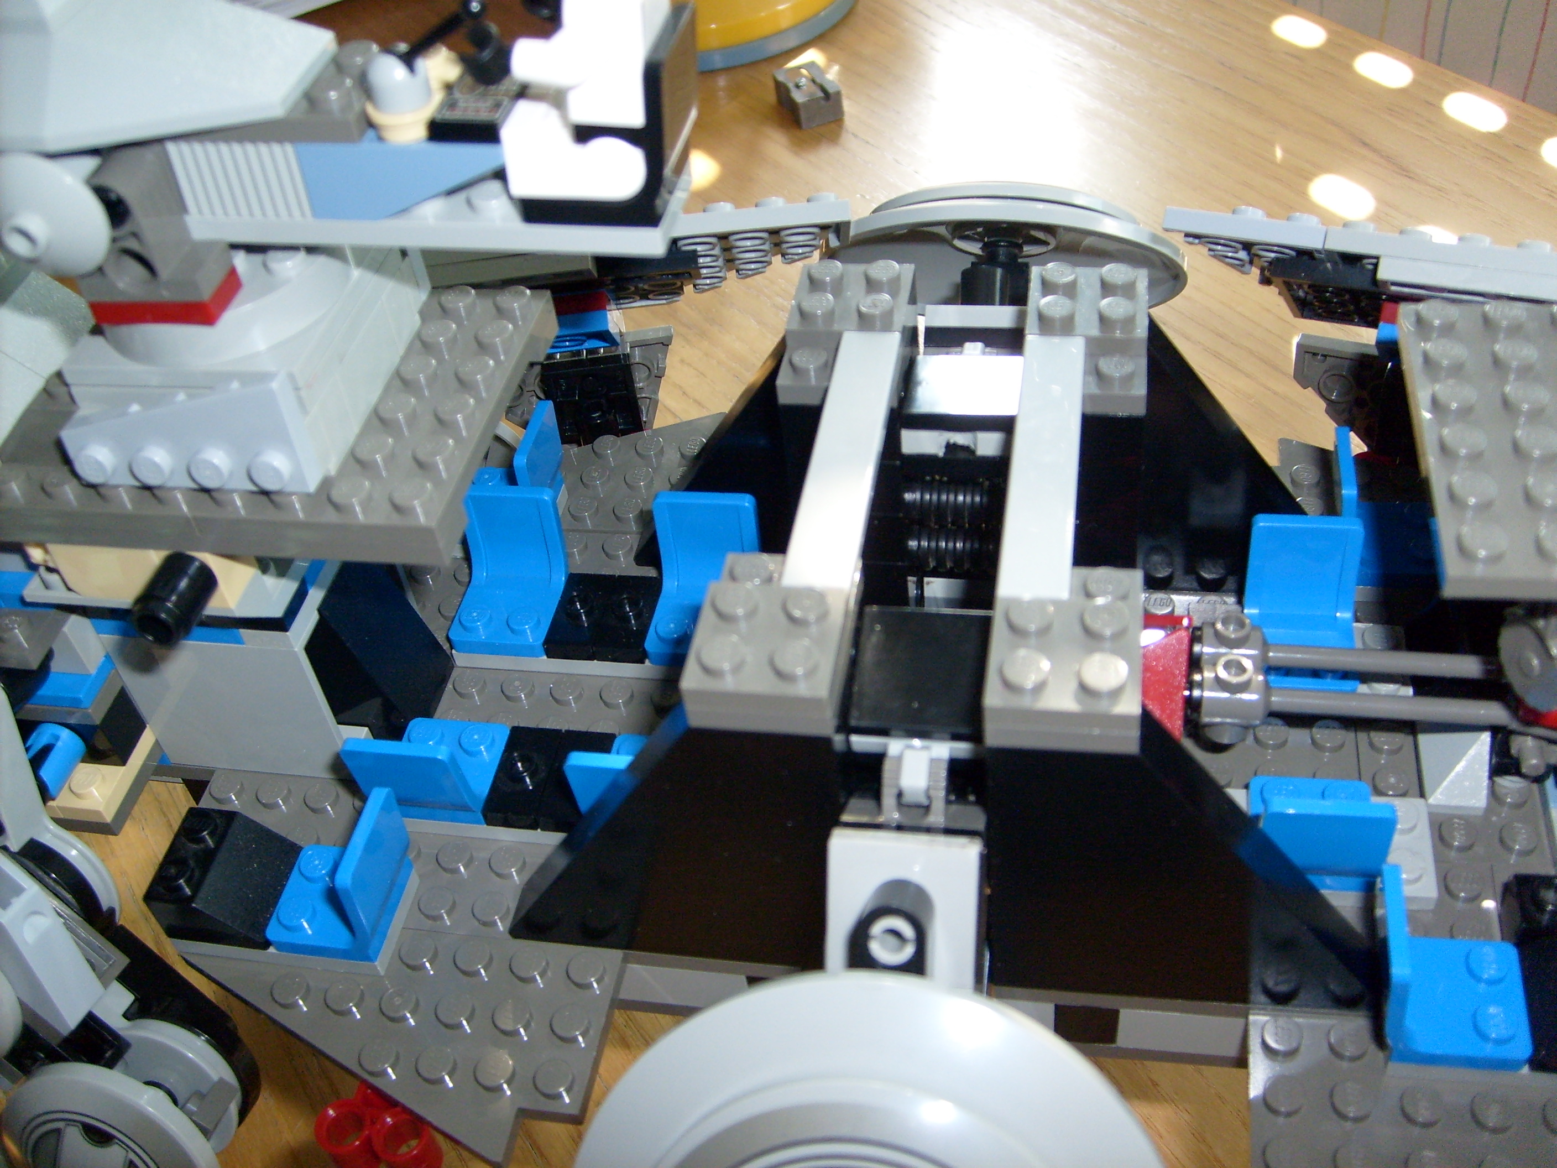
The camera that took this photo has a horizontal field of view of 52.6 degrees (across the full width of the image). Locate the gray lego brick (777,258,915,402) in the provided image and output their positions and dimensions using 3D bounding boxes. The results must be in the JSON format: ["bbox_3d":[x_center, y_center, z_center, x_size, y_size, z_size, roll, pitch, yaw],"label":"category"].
[{"bbox_3d":[0.009,-0.035,0.216,0.016,0.008,0.024,3,45,12],"label":"gray lego brick"}]

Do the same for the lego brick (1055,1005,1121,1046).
[{"bbox_3d":[0.040,0.054,0.205,0.008,0.010,0.008,3,45,12],"label":"lego brick"}]

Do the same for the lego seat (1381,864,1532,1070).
[{"bbox_3d":[0.076,0.043,0.178,0.019,0.018,0.016,3,45,12],"label":"lego seat"}]

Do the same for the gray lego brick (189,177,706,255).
[{"bbox_3d":[-0.036,-0.042,0.169,0.056,0.005,0.016,6,45,15],"label":"gray lego brick"}]

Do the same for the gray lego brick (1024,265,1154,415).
[{"bbox_3d":[0.041,-0.033,0.208,0.016,0.008,0.024,3,45,11],"label":"gray lego brick"}]

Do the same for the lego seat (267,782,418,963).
[{"bbox_3d":[-0.060,0.039,0.213,0.018,0.019,0.016,3,45,11],"label":"lego seat"}]

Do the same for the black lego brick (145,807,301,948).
[{"bbox_3d":[-0.075,0.040,0.214,0.016,0.011,0.016,3,45,12],"label":"black lego brick"}]

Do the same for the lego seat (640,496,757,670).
[{"bbox_3d":[-0.012,0.000,0.244,0.016,0.019,0.018,3,45,11],"label":"lego seat"}]

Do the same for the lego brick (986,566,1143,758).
[{"bbox_3d":[0.031,0.006,0.170,0.016,0.008,0.024,3,45,12],"label":"lego brick"}]

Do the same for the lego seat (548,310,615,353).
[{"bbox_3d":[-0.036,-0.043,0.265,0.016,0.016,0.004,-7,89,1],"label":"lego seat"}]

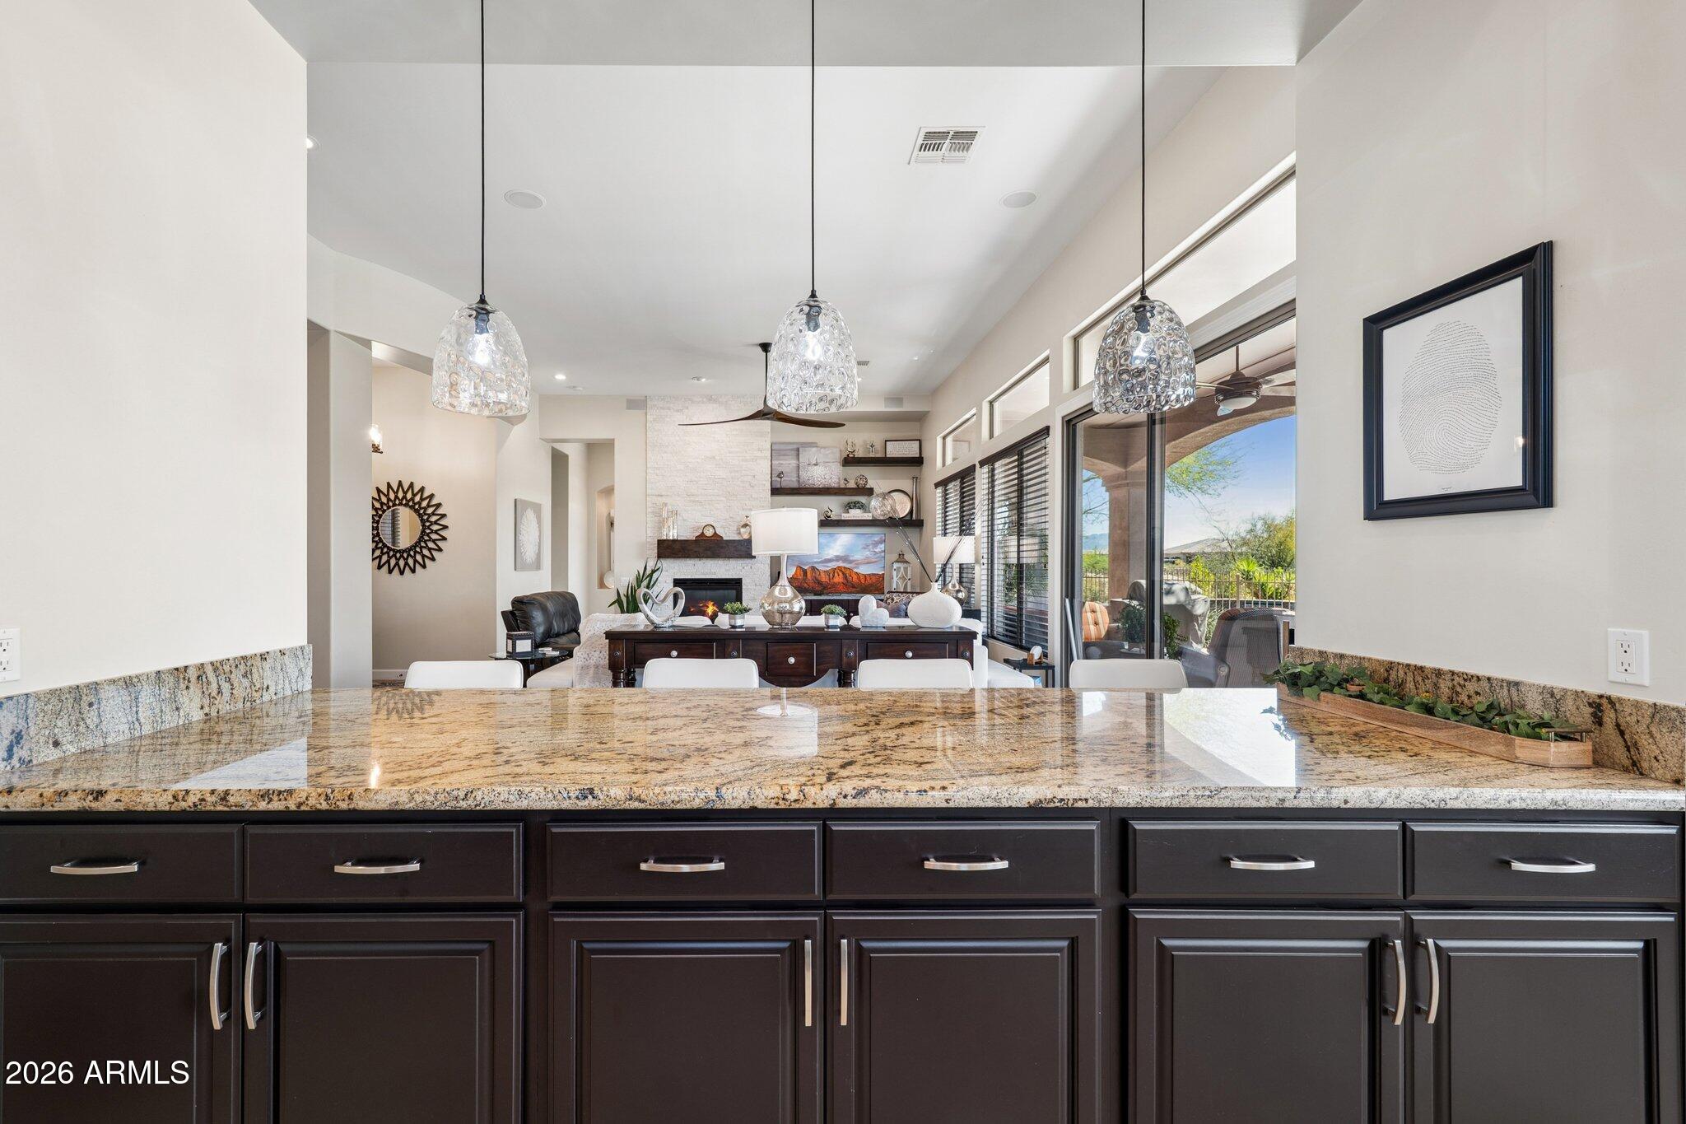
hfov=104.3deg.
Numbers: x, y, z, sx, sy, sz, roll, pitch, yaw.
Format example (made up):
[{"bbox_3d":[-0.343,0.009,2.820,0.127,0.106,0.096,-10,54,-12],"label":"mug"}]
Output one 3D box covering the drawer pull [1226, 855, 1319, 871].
[{"bbox_3d":[0.831,0.586,1.280,0.164,0.014,0.036,0,0,0],"label":"drawer pull"}]

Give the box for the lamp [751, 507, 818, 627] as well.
[{"bbox_3d":[-0.371,0.029,4.200,0.430,0.762,0.430,0,0,0],"label":"lamp"}]

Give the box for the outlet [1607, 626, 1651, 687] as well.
[{"bbox_3d":[1.645,0.199,1.373,0.007,0.115,0.071,0,0,-5],"label":"outlet"}]

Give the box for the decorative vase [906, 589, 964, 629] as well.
[{"bbox_3d":[0.606,0.285,4.290,0.358,0.292,0.358,0,0,0],"label":"decorative vase"}]

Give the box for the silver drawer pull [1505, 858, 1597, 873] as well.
[{"bbox_3d":[1.372,0.592,1.280,0.164,0.014,0.036,0,0,0],"label":"silver drawer pull"}]

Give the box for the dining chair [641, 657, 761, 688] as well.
[{"bbox_3d":[-0.552,0.870,2.440,0.470,0.975,0.510,0,0,-2],"label":"dining chair"}]

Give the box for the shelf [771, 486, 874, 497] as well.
[{"bbox_3d":[-0.300,-1.024,9.620,1.480,0.105,0.270,0,0,0],"label":"shelf"}]

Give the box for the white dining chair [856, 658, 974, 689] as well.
[{"bbox_3d":[0.292,0.864,2.330,0.465,0.980,0.500,0,0,0],"label":"white dining chair"}]

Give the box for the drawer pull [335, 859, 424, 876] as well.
[{"bbox_3d":[-0.908,0.601,1.289,0.164,0.013,0.034,0,0,0],"label":"drawer pull"}]

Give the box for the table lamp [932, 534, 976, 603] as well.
[{"bbox_3d":[1.168,0.090,6.850,0.435,0.785,0.435,0,0,0],"label":"table lamp"}]

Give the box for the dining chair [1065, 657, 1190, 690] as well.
[{"bbox_3d":[1.118,0.864,2.330,0.465,0.980,0.500,0,0,0],"label":"dining chair"}]

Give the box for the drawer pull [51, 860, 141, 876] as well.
[{"bbox_3d":[-1.460,0.601,1.289,0.164,0.013,0.034,0,0,0],"label":"drawer pull"}]

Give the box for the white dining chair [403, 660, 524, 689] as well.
[{"bbox_3d":[-1.500,0.870,2.440,0.470,0.975,0.510,0,0,-2],"label":"white dining chair"}]

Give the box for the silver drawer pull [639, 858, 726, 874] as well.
[{"bbox_3d":[-0.312,0.596,1.289,0.164,0.013,0.034,0,0,0],"label":"silver drawer pull"}]

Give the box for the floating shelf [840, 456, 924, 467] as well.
[{"bbox_3d":[0.588,-1.445,9.500,1.130,0.097,0.250,0,0,-2],"label":"floating shelf"}]

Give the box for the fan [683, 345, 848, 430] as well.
[{"bbox_3d":[-0.840,-1.890,6.820,1.900,0.800,1.750,0,0,0],"label":"fan"}]

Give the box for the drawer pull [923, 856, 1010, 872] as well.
[{"bbox_3d":[0.242,0.595,1.289,0.164,0.013,0.034,0,0,0],"label":"drawer pull"}]

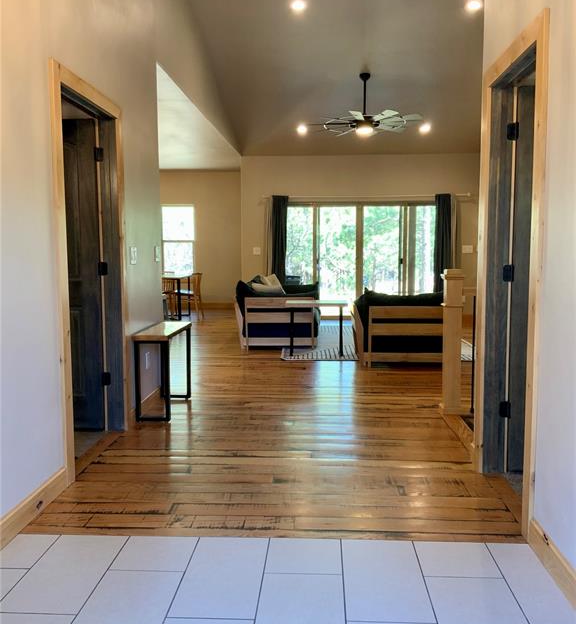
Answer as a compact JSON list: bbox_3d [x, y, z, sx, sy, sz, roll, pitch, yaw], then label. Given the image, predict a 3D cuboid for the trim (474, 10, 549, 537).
[{"bbox_3d":[1.077,-0.132,3.021,0.150,2.145,0.910,0,6,3],"label":"trim"}]

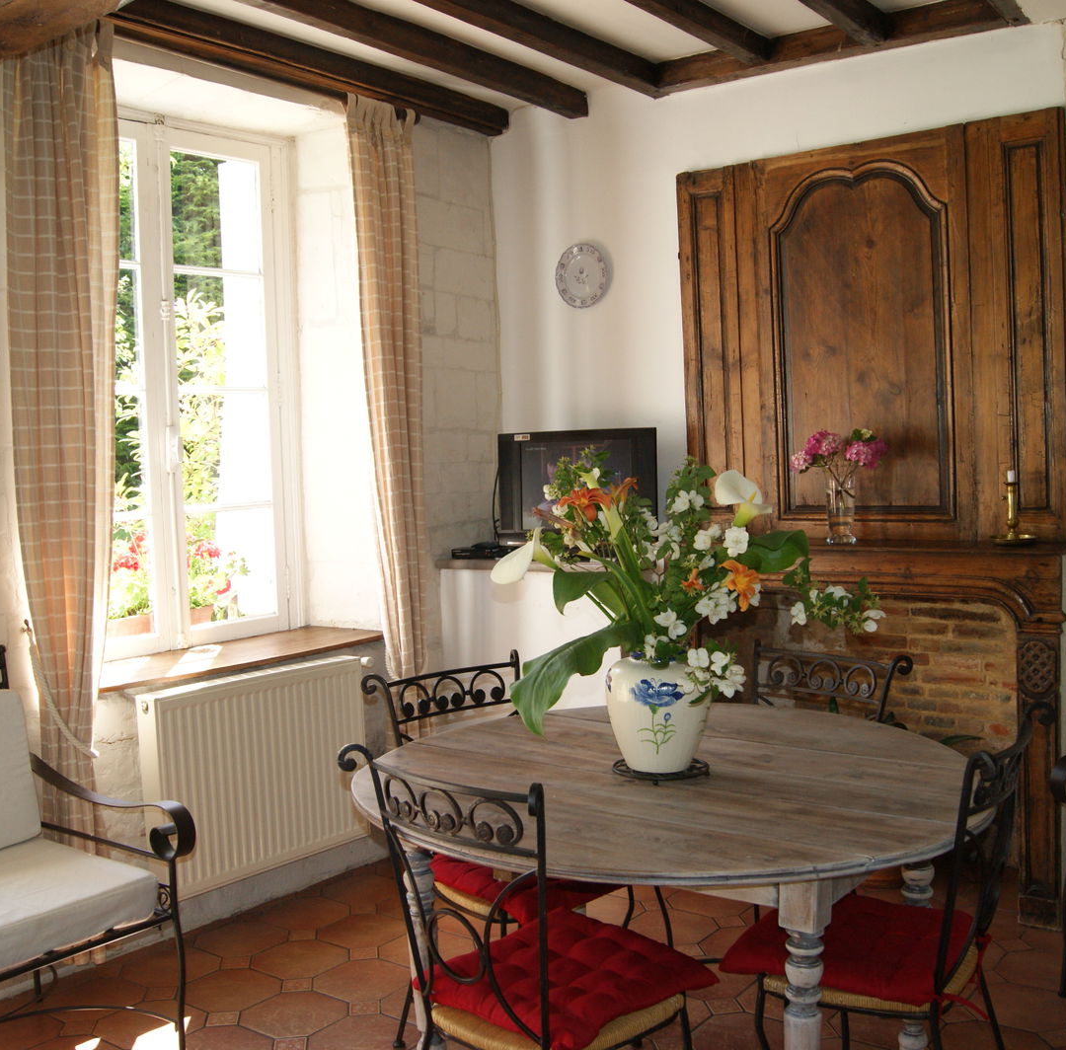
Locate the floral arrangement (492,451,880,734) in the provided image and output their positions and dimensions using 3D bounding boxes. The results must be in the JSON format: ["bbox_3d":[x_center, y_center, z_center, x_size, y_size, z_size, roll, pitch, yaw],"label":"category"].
[{"bbox_3d":[0.291,0.130,2.260,0.740,0.550,0.560,-2,3,3],"label":"floral arrangement"}]

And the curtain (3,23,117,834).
[{"bbox_3d":[-1.234,-0.102,3.219,0.150,2.570,0.350,0,4,41],"label":"curtain"}]

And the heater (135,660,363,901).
[{"bbox_3d":[-0.838,0.762,3.688,0.105,0.590,0.757,0,4,41],"label":"heater"}]

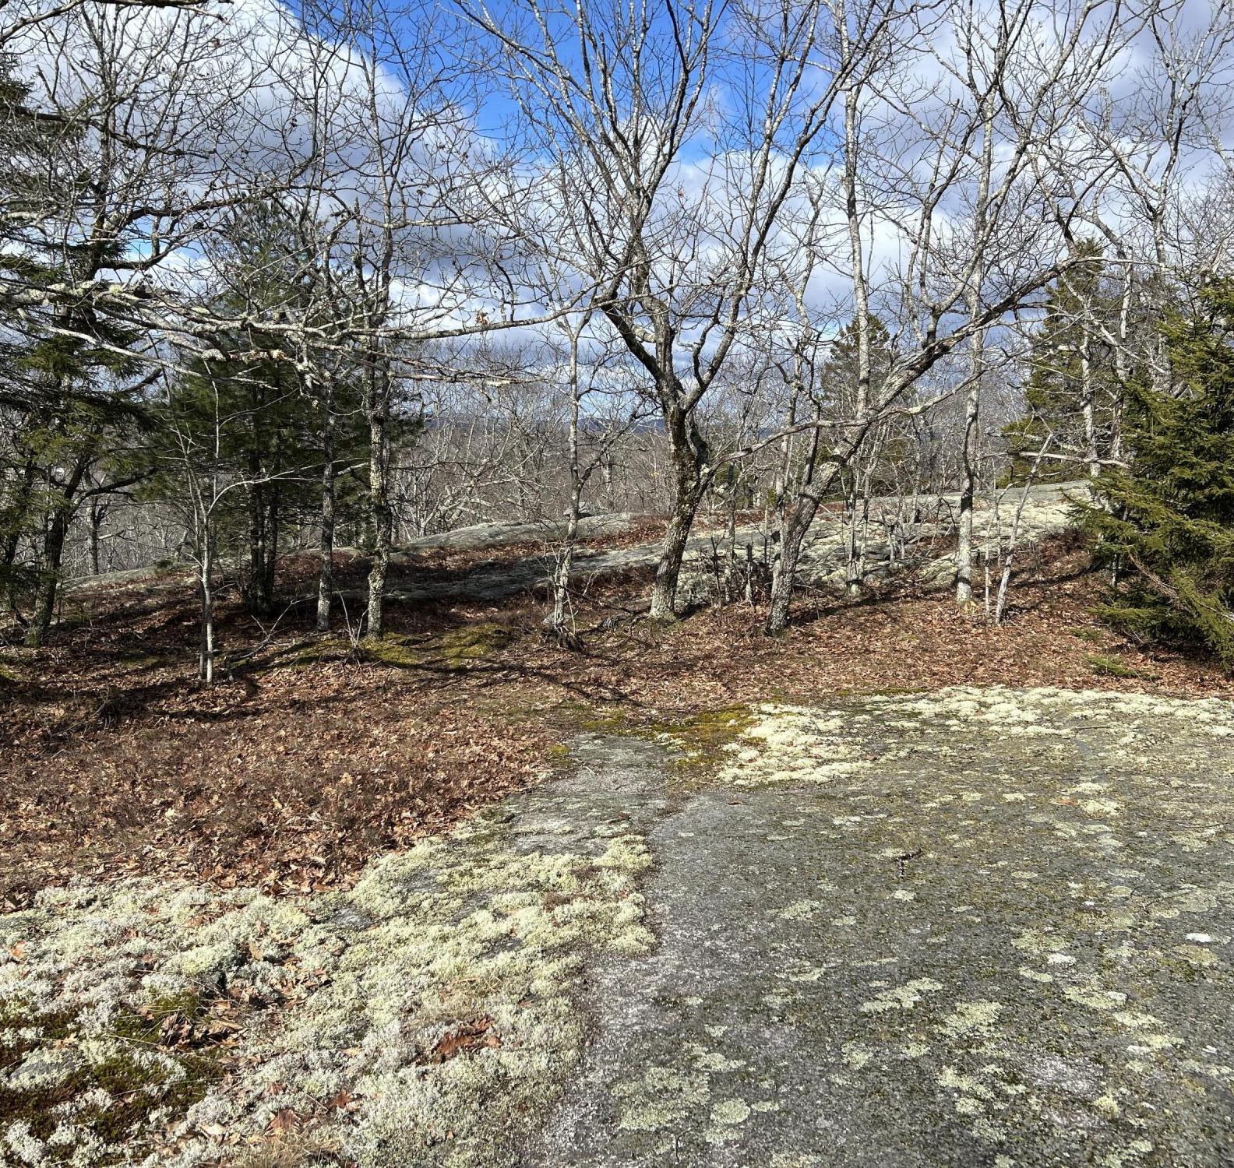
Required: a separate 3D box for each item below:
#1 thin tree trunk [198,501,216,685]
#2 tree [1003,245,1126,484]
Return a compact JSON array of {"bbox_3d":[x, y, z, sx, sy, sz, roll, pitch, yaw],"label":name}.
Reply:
[{"bbox_3d":[-2.480,0.061,7.075,0.110,1.130,0.100,0,8,0],"label":"thin tree trunk"},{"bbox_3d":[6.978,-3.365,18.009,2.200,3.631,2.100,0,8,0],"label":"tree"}]

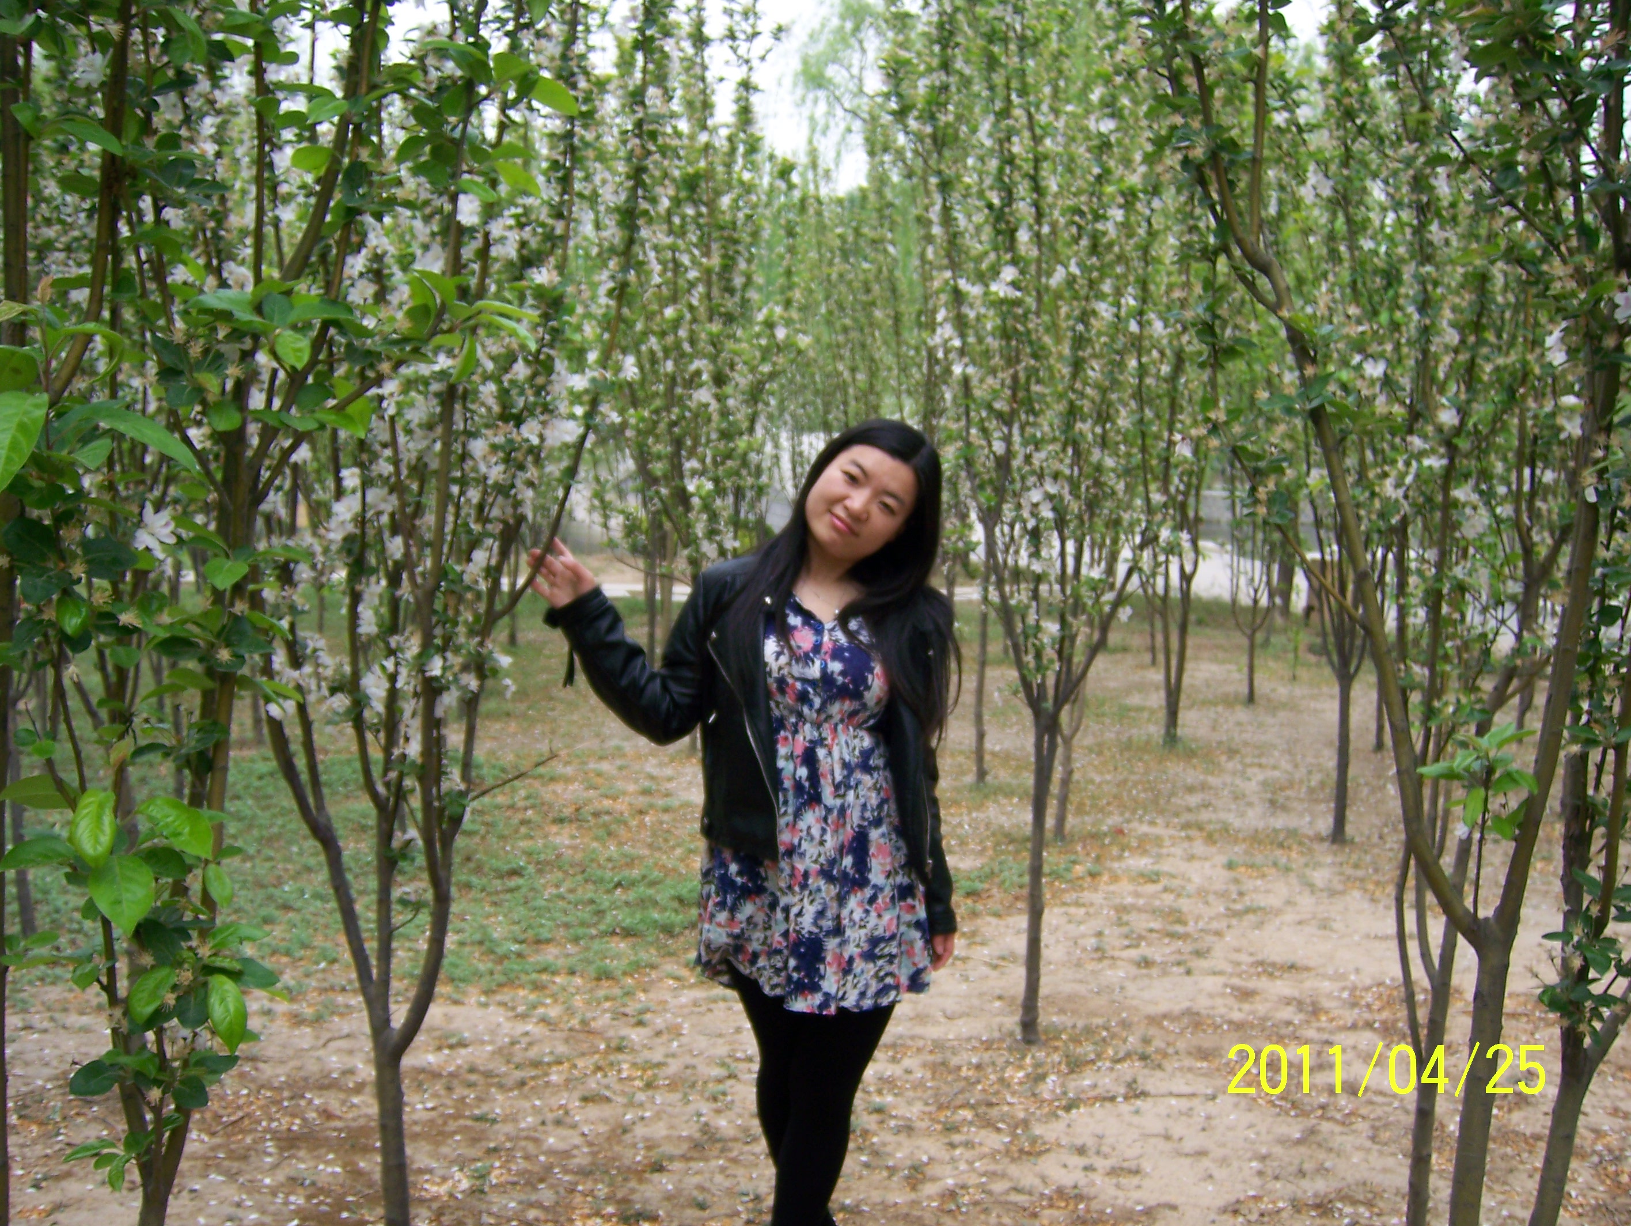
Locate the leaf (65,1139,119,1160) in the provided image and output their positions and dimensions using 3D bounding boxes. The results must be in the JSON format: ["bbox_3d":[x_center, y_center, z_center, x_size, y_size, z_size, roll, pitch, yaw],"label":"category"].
[{"bbox_3d":[-0.690,0.512,1.620,0.051,0.020,0.025,0,2,0],"label":"leaf"}]

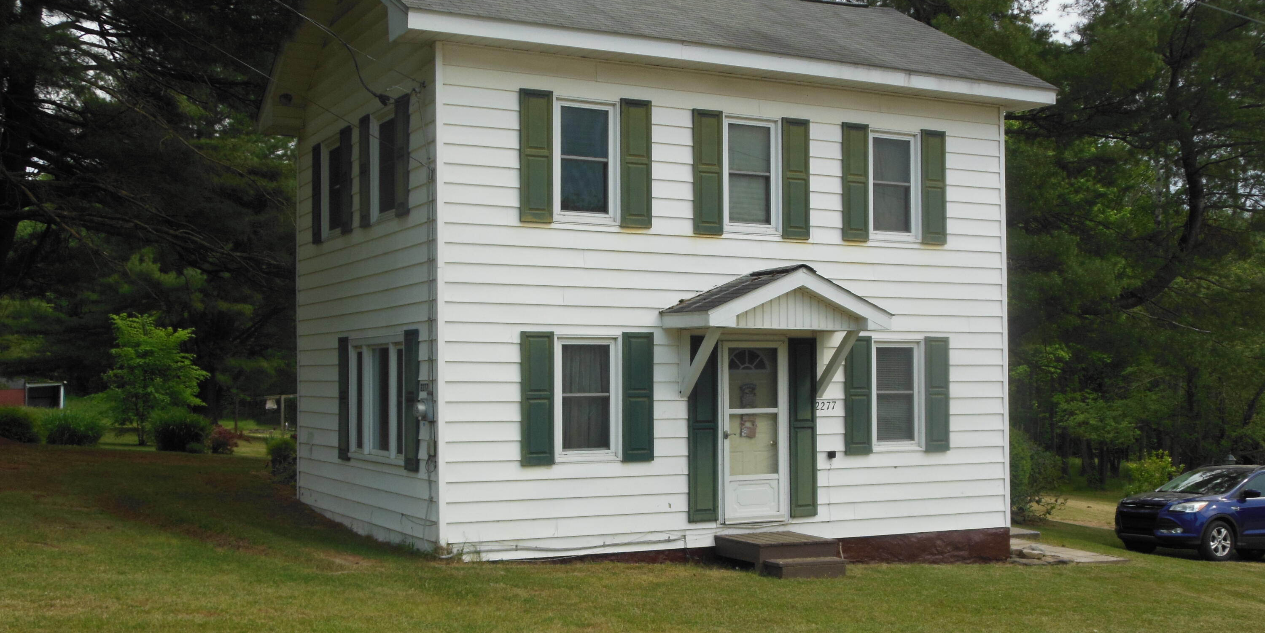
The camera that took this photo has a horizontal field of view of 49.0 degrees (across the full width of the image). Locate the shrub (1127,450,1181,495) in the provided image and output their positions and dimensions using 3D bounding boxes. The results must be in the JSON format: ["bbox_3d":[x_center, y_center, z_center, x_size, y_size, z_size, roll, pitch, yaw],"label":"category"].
[{"bbox_3d":[12.624,3.827,33.500,1.383,1.192,1.314,-1,-3,21],"label":"shrub"}]

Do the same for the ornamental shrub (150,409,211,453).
[{"bbox_3d":[-9.259,2.333,28.500,1.298,0.913,1.233,1,-3,-18],"label":"ornamental shrub"}]

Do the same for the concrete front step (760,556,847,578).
[{"bbox_3d":[1.842,2.671,14.736,0.855,0.165,0.305,1,-3,-27],"label":"concrete front step"}]

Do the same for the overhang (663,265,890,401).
[{"bbox_3d":[1.614,0.180,15.350,2.405,1.430,1.015,1,-3,-27],"label":"overhang"}]

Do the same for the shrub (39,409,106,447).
[{"bbox_3d":[-11.571,2.303,28.700,1.348,0.786,1.213,1,-3,-22],"label":"shrub"}]

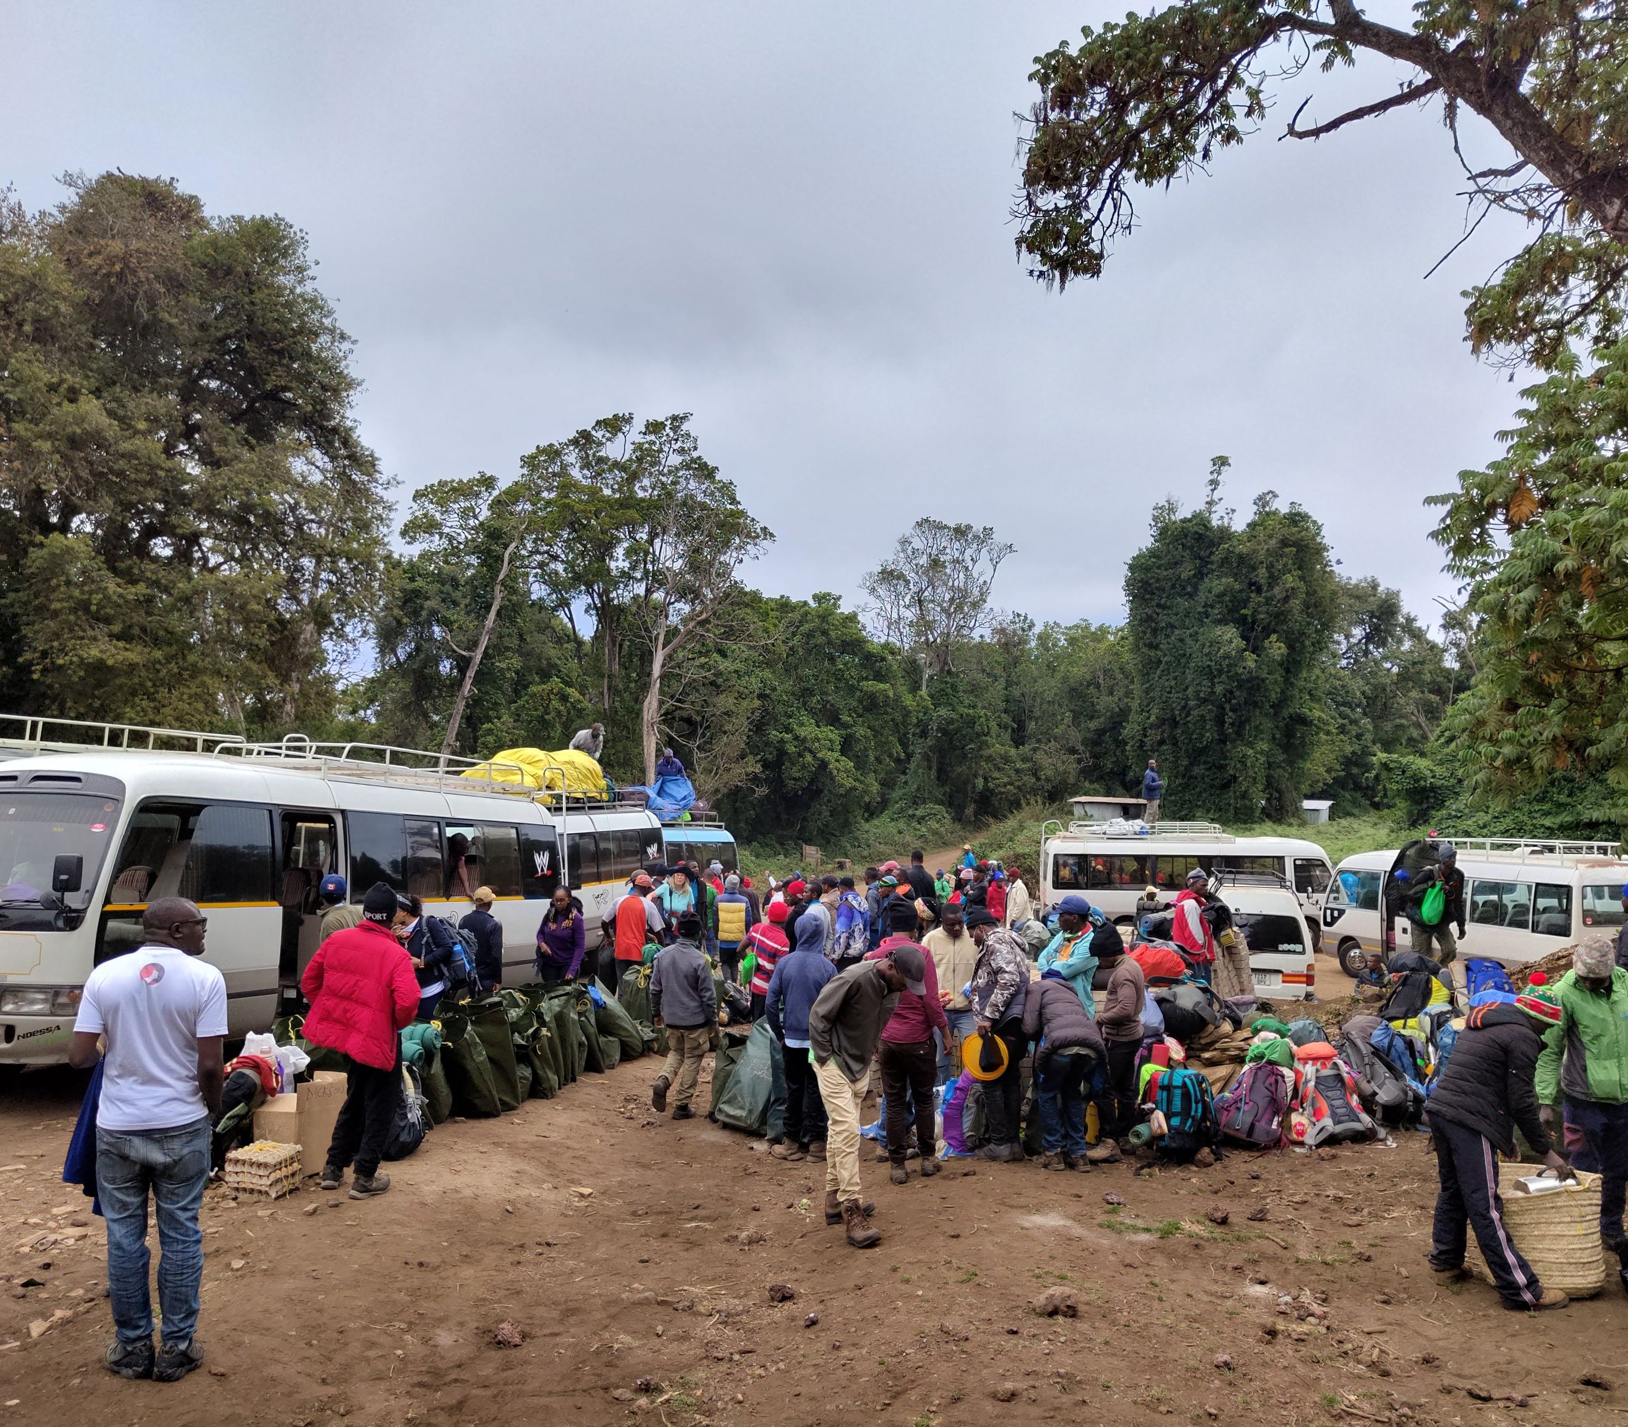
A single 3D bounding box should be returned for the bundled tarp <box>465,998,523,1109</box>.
[{"bbox_3d":[-2.490,2.664,10.303,0.440,0.850,0.380,-1,-8,-30],"label":"bundled tarp"}]

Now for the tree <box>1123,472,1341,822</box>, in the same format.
[{"bbox_3d":[20.847,-3.221,65.726,9.800,16.800,9.800,-2,-6,17],"label":"tree"}]

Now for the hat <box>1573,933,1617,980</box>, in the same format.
[{"bbox_3d":[4.051,1.258,6.848,0.200,0.190,0.220,-6,19,43],"label":"hat"}]

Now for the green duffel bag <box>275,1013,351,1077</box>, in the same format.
[{"bbox_3d":[-3.543,2.484,9.400,0.580,0.750,0.450,2,-6,-18],"label":"green duffel bag"}]

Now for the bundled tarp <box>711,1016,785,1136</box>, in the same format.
[{"bbox_3d":[-0.488,2.799,10.200,0.580,0.900,0.480,-1,-6,6],"label":"bundled tarp"}]

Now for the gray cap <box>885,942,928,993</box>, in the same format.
[{"bbox_3d":[0.489,1.322,6.840,0.170,0.260,0.140,7,-52,-44],"label":"gray cap"}]

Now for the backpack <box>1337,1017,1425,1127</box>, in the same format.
[{"bbox_3d":[4.454,2.820,10.361,0.400,0.720,0.340,-38,-36,21],"label":"backpack"}]

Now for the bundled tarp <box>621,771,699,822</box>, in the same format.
[{"bbox_3d":[-3.057,1.685,26.469,1.300,0.970,1.300,-2,-6,20],"label":"bundled tarp"}]

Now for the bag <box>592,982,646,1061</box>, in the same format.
[{"bbox_3d":[-1.941,3.079,13.200,0.380,0.800,0.420,-24,-6,8],"label":"bag"}]

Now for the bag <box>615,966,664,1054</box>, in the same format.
[{"bbox_3d":[-1.750,3.012,13.333,0.450,0.880,0.400,3,-8,-26],"label":"bag"}]

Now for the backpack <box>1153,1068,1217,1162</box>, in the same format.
[{"bbox_3d":[2.657,2.859,9.450,0.380,0.640,0.330,-6,-14,33],"label":"backpack"}]

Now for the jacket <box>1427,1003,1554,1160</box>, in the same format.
[{"bbox_3d":[3.330,1.825,6.545,0.420,0.660,0.480,37,-14,-9],"label":"jacket"}]

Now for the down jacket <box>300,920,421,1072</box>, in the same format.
[{"bbox_3d":[-2.609,1.618,7.580,0.630,0.830,0.400,-7,-9,19],"label":"down jacket"}]

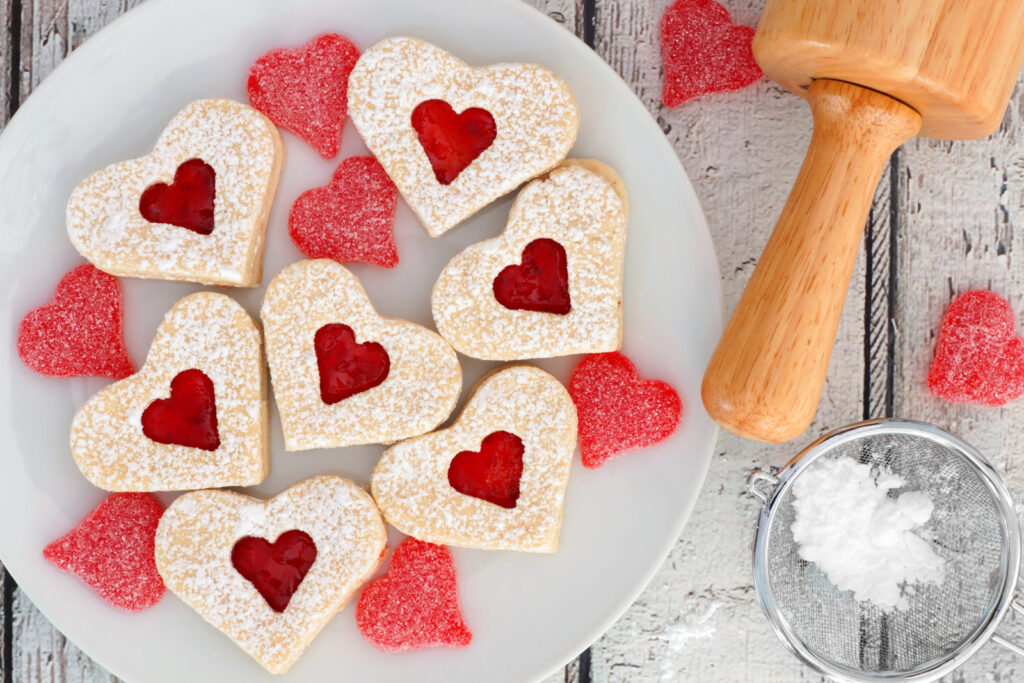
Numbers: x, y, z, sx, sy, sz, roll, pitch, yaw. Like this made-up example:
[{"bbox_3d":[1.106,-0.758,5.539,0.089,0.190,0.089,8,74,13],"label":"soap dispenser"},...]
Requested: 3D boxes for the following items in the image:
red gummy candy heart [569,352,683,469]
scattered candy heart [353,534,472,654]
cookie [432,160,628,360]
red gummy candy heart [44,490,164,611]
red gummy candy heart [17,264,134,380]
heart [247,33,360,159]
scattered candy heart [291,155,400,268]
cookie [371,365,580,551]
[{"bbox_3d":[0.030,0.022,0.432,0.034,0.011,0.033,30,89,1],"label":"red gummy candy heart"},{"bbox_3d":[-0.025,0.077,0.433,0.034,0.011,0.036,40,89,1],"label":"scattered candy heart"},{"bbox_3d":[0.013,-0.017,0.434,0.068,0.013,0.053,-44,89,-1],"label":"cookie"},{"bbox_3d":[-0.118,0.062,0.432,0.036,0.011,0.034,-2,89,0],"label":"red gummy candy heart"},{"bbox_3d":[-0.124,-0.001,0.434,0.035,0.011,0.035,44,89,1],"label":"red gummy candy heart"},{"bbox_3d":[-0.059,-0.071,0.437,0.035,0.011,0.035,-18,88,0],"label":"heart"},{"bbox_3d":[-0.046,-0.035,0.436,0.034,0.011,0.033,-40,89,-1],"label":"scattered candy heart"},{"bbox_3d":[-0.004,0.041,0.432,0.063,0.013,0.053,-35,89,0],"label":"cookie"}]

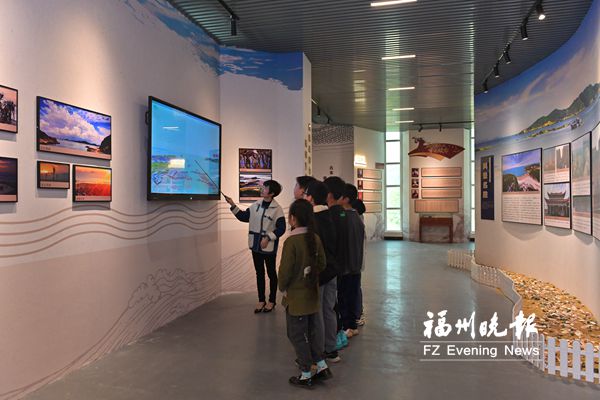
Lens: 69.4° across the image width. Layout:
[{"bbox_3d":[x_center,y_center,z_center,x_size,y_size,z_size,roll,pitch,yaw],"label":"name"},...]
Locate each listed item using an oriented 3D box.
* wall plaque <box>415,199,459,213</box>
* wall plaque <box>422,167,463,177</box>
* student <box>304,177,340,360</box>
[{"bbox_3d":[4.443,0.216,14.000,1.410,0.405,0.050,0,0,8],"label":"wall plaque"},{"bbox_3d":[4.582,-0.889,14.000,1.300,0.310,0.050,0,0,8],"label":"wall plaque"},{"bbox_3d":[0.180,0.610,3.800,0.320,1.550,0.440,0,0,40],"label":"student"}]

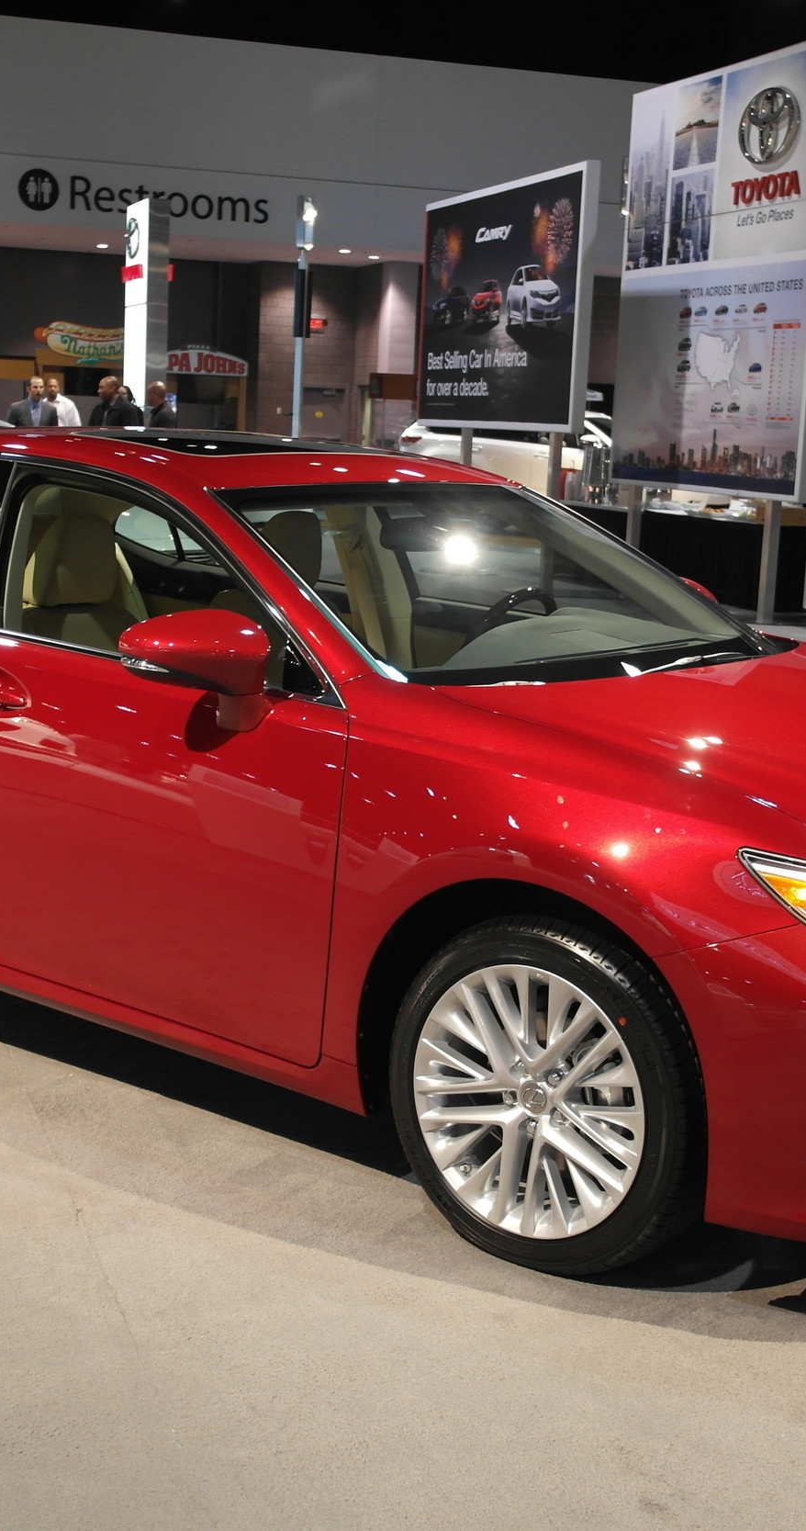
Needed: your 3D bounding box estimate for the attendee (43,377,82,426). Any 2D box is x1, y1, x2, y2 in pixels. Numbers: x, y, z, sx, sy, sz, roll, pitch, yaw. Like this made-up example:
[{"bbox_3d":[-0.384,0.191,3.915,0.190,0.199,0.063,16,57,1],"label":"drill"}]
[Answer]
[{"bbox_3d":[-3.249,-2.711,18.016,0.500,1.820,0.320,4,10,5],"label":"attendee"}]

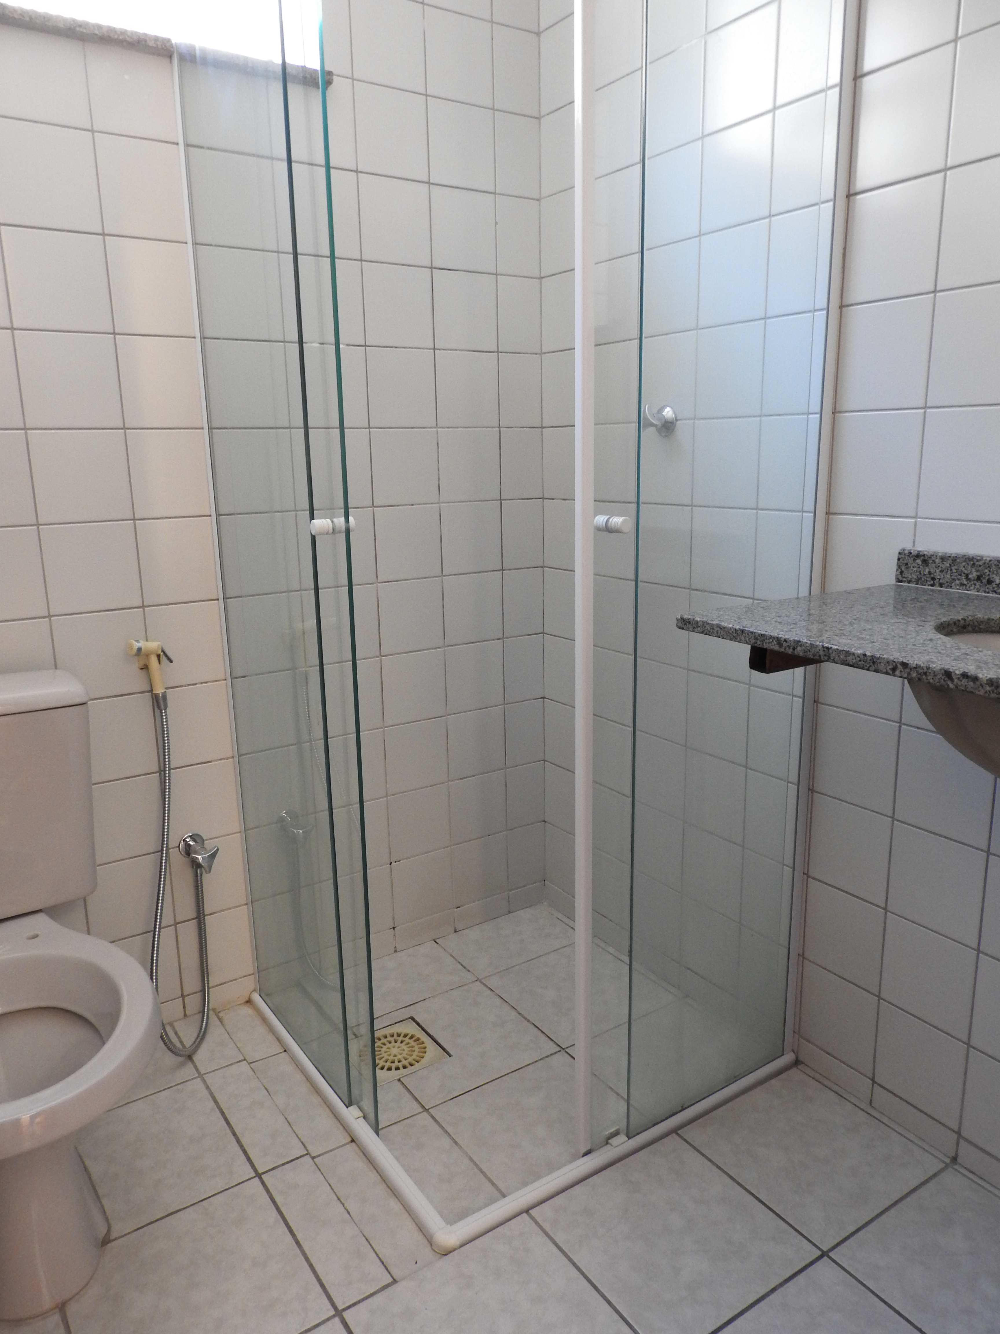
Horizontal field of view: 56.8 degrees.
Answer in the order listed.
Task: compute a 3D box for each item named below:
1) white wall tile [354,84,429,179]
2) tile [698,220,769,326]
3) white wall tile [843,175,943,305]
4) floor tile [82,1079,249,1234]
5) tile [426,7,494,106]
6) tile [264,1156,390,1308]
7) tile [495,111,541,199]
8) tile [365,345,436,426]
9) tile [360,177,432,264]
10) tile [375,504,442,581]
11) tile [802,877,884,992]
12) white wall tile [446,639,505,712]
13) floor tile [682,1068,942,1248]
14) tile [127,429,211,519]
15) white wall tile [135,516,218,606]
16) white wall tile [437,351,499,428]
[{"bbox_3d":[-0.206,-1.012,1.756,0.151,0.152,0.010,-9,15,-32],"label":"white wall tile"},{"bbox_3d":[0.396,-0.660,1.562,0.010,0.152,0.148,-9,15,-32],"label":"tile"},{"bbox_3d":[0.567,-0.614,1.333,0.009,0.154,0.151,-9,15,-32],"label":"white wall tile"},{"bbox_3d":[-0.589,0.795,1.506,0.286,0.010,0.291,-10,16,-32],"label":"floor tile"},{"bbox_3d":[-0.080,-1.184,1.803,0.151,0.152,0.010,-9,15,-32],"label":"tile"},{"bbox_3d":[-0.257,0.820,1.370,0.084,0.010,0.290,-10,16,-32],"label":"tile"},{"bbox_3d":[0.035,-1.077,1.953,0.113,0.156,0.010,-9,15,-32],"label":"tile"},{"bbox_3d":[-0.198,-0.560,1.865,0.152,0.152,0.010,-9,15,-32],"label":"tile"},{"bbox_3d":[-0.208,-0.881,1.833,0.154,0.156,0.010,-9,15,-32],"label":"tile"},{"bbox_3d":[-0.192,-0.258,1.935,0.152,0.152,0.010,-9,15,-32],"label":"tile"},{"bbox_3d":[0.590,0.457,1.581,0.010,0.154,0.152,-10,16,-32],"label":"tile"},{"bbox_3d":[-0.057,0.023,2.087,0.152,0.152,0.010,-9,15,-32],"label":"white wall tile"},{"bbox_3d":[0.502,0.782,1.502,0.302,0.010,0.295,-9,15,-32],"label":"floor tile"},{"bbox_3d":[-0.584,-0.345,1.653,0.152,0.152,0.010,-9,15,-32],"label":"tile"},{"bbox_3d":[-0.592,-0.198,1.725,0.154,0.156,0.010,-9,15,-32],"label":"white wall tile"},{"bbox_3d":[-0.069,-0.588,1.968,0.153,0.154,0.010,-9,15,-32],"label":"white wall tile"}]

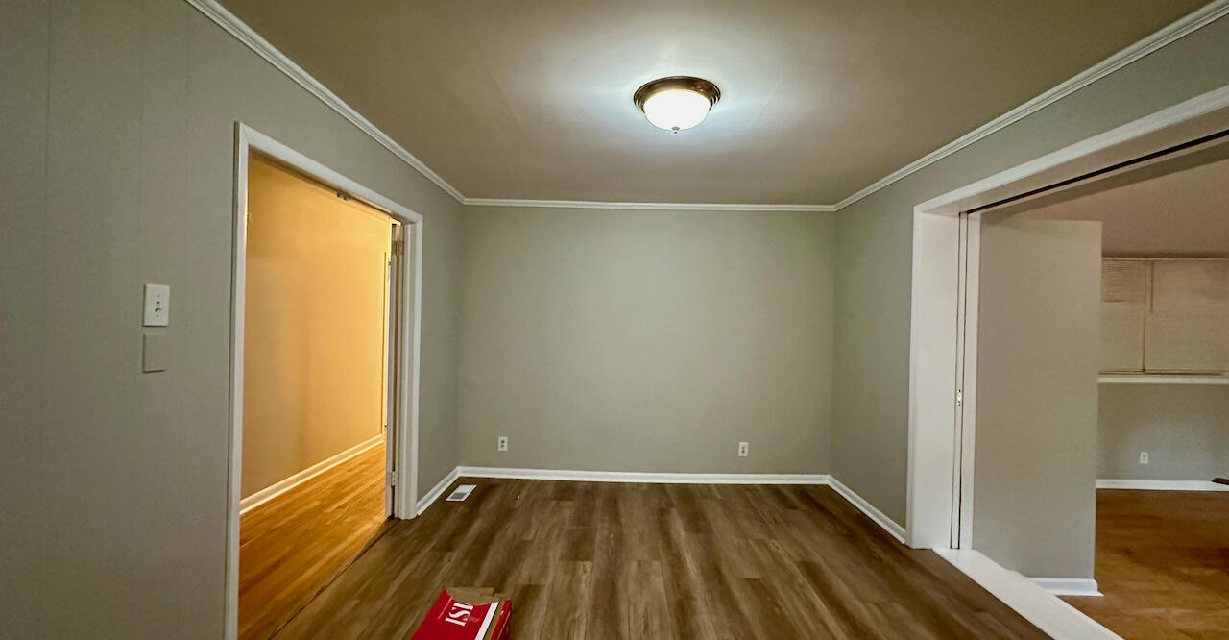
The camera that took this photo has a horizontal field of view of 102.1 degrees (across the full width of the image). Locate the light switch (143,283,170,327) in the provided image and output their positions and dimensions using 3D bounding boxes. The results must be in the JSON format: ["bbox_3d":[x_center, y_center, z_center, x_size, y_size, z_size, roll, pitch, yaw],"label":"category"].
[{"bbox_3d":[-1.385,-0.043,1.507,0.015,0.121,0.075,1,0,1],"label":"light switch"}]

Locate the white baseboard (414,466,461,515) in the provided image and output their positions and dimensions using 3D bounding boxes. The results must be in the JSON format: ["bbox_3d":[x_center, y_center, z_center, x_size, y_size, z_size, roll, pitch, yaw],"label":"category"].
[{"bbox_3d":[-1.380,1.343,3.950,0.025,0.088,0.946,1,0,1],"label":"white baseboard"}]

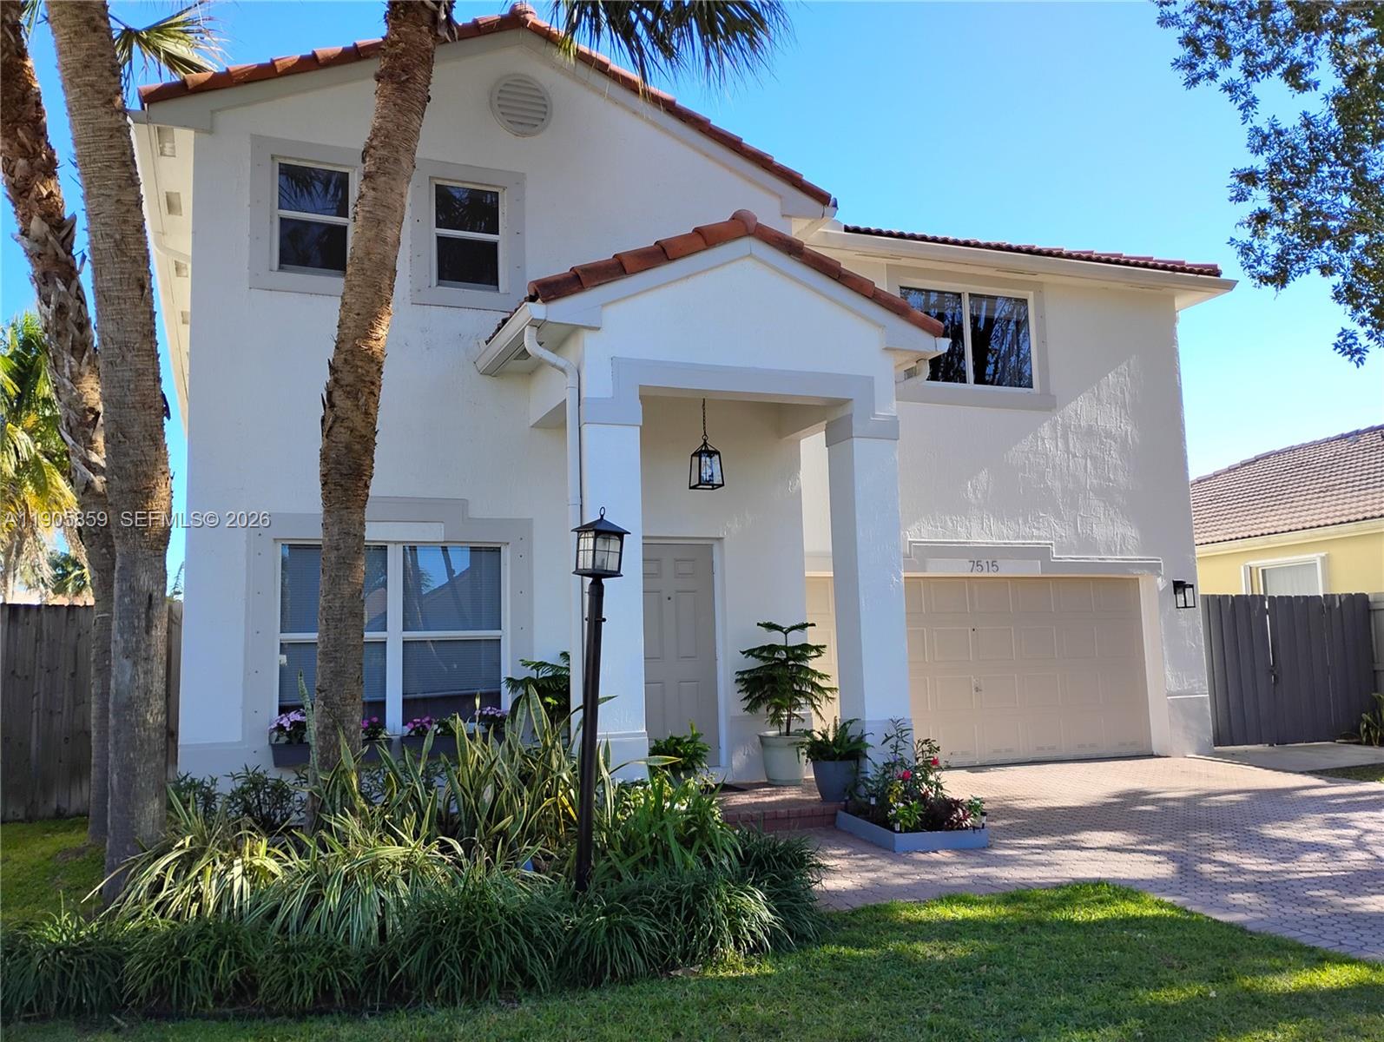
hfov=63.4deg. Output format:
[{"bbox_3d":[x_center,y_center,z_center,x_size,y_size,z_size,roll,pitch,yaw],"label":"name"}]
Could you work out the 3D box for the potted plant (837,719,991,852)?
[{"bbox_3d":[1.566,1.864,8.144,0.740,0.850,1.100,0,-7,-11],"label":"potted plant"}]

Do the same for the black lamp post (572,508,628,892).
[{"bbox_3d":[-0.557,0.994,6.195,0.230,2.165,0.230,8,-10,-33],"label":"black lamp post"}]

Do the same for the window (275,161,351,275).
[{"bbox_3d":[-3.126,-2.493,9.259,0.641,0.953,0.120,1,-7,-23],"label":"window"}]

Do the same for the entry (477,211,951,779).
[{"bbox_3d":[0.212,-0.025,9.352,3.640,4.700,1.780,1,-7,-23],"label":"entry"}]

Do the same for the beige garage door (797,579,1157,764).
[{"bbox_3d":[3.238,1.711,12.679,4.860,2.130,0.100,1,-7,-23],"label":"beige garage door"}]

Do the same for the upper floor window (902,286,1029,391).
[{"bbox_3d":[3.175,-2.117,12.857,1.865,1.180,0.120,1,-7,-23],"label":"upper floor window"}]

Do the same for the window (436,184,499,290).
[{"bbox_3d":[-1.938,-2.481,9.754,0.621,0.944,0.120,1,-7,-23],"label":"window"}]

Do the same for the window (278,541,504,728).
[{"bbox_3d":[-2.420,0.944,9.125,1.831,1.566,0.120,1,-7,-23],"label":"window"}]

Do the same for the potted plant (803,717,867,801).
[{"bbox_3d":[1.155,1.896,8.950,0.500,0.630,0.480,-2,-6,0],"label":"potted plant"}]

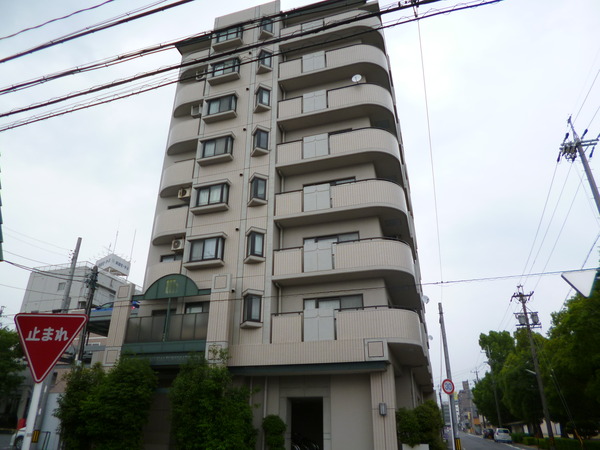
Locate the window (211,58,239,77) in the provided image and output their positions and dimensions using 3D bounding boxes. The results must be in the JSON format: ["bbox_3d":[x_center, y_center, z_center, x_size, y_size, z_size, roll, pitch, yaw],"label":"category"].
[{"bbox_3d":[-4.293,-9.061,24.322,1.496,1.092,0.364,-8,-27,15],"label":"window"}]

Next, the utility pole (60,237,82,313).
[{"bbox_3d":[-13.491,6.210,22.984,0.340,12.007,0.340,-8,-27,15],"label":"utility pole"}]

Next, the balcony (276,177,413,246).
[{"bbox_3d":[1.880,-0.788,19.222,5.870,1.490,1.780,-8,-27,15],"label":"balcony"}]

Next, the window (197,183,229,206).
[{"bbox_3d":[-4.298,-1.389,20.593,1.496,1.092,0.364,-8,-27,15],"label":"window"}]

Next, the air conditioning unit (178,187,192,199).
[{"bbox_3d":[-6.010,-1.645,22.057,0.788,0.546,0.283,-8,-27,15],"label":"air conditioning unit"}]

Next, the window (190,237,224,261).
[{"bbox_3d":[-4.300,1.202,19.334,1.496,1.092,0.364,-8,-27,15],"label":"window"}]

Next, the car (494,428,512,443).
[{"bbox_3d":[24.340,25.238,50.065,1.680,1.530,3.900,-8,-27,15],"label":"car"}]

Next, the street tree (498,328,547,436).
[{"bbox_3d":[29.933,21.825,57.245,5.919,14.366,5.919,-8,-28,16],"label":"street tree"}]

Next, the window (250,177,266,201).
[{"bbox_3d":[-2.048,-1.746,19.995,0.788,1.183,0.374,-8,-27,15],"label":"window"}]

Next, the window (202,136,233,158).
[{"bbox_3d":[-4.123,-3.776,20.886,1.485,1.059,0.330,-8,-28,16],"label":"window"}]

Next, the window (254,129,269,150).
[{"bbox_3d":[-2.043,-4.246,20.948,0.850,1.100,0.420,-8,-27,15],"label":"window"}]

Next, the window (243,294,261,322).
[{"bbox_3d":[-2.051,3.490,17.450,0.788,1.183,0.374,-8,-27,15],"label":"window"}]

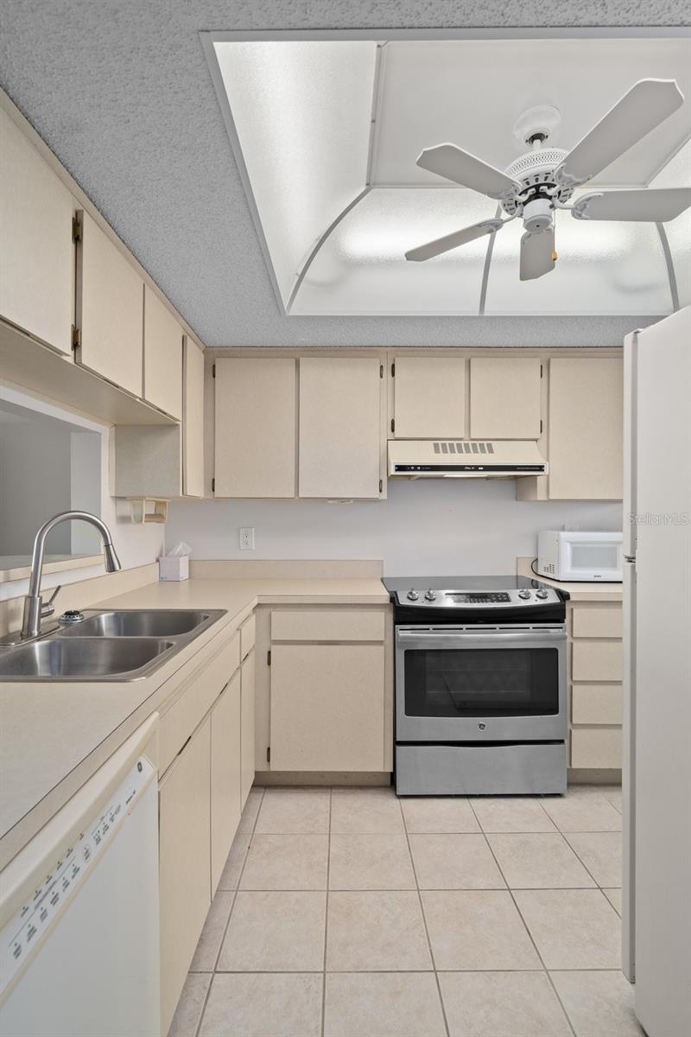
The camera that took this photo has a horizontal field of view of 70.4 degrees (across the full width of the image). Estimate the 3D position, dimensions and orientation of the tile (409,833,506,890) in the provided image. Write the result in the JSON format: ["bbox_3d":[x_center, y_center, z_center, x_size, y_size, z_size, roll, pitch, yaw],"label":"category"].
[{"bbox_3d":[0.402,1.263,1.807,0.303,0.010,0.295,0,0,0],"label":"tile"}]

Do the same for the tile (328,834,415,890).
[{"bbox_3d":[0.095,1.263,1.804,0.303,0.010,0.295,0,0,0],"label":"tile"}]

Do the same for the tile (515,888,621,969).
[{"bbox_3d":[0.706,1.254,1.501,0.302,0.010,0.294,0,0,0],"label":"tile"}]

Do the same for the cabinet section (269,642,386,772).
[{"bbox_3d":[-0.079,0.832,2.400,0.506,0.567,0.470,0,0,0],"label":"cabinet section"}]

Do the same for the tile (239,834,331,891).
[{"bbox_3d":[-0.211,1.253,1.788,0.302,0.010,0.294,0,0,0],"label":"tile"}]

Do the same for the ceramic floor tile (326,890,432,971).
[{"bbox_3d":[0.097,1.263,1.507,0.303,0.010,0.295,0,0,0],"label":"ceramic floor tile"}]

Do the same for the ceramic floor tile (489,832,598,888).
[{"bbox_3d":[0.704,1.253,1.795,0.302,0.010,0.294,0,0,0],"label":"ceramic floor tile"}]

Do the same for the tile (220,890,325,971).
[{"bbox_3d":[-0.210,1.264,1.505,0.303,0.010,0.295,0,0,0],"label":"tile"}]

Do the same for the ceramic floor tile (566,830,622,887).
[{"bbox_3d":[1.009,1.253,1.797,0.302,0.010,0.294,0,0,0],"label":"ceramic floor tile"}]

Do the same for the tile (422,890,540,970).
[{"bbox_3d":[0.401,1.254,1.499,0.302,0.010,0.294,0,0,0],"label":"tile"}]

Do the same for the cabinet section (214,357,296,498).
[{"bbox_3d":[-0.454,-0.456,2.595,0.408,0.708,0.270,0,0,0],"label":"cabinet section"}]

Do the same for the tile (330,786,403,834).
[{"bbox_3d":[0.092,1.263,2.101,0.303,0.010,0.295,0,0,0],"label":"tile"}]

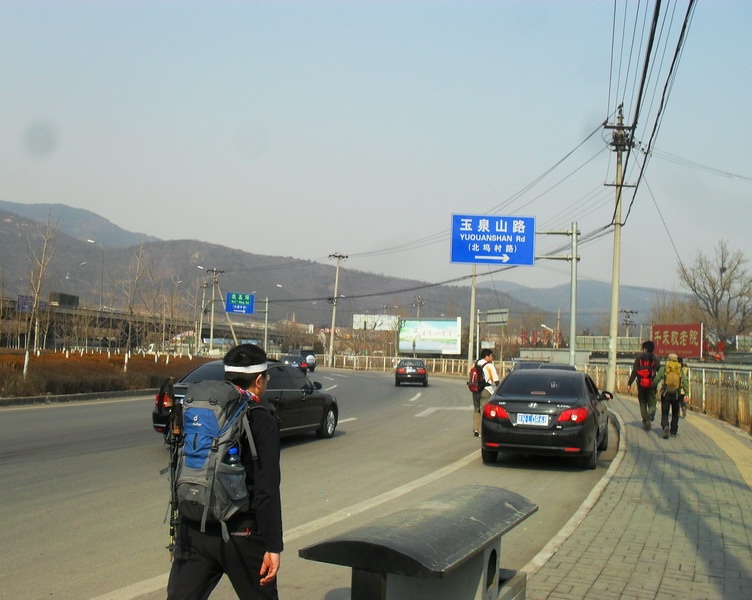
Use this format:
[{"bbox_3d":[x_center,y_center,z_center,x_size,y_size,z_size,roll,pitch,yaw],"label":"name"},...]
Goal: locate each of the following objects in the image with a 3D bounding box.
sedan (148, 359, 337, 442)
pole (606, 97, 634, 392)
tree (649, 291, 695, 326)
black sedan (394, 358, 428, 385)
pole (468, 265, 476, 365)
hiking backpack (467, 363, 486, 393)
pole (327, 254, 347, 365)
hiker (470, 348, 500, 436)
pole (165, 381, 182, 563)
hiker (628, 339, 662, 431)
[{"bbox_3d":[-2.150,1.920,15.000,1.790,1.460,4.750,1,-4,17],"label":"sedan"},{"bbox_3d":[9.046,-1.929,30.300,1.150,10.700,0.700,2,-4,10],"label":"pole"},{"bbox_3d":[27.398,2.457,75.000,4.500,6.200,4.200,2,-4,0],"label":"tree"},{"bbox_3d":[1.970,3.920,44.000,1.690,1.420,4.400,2,-4,3],"label":"black sedan"},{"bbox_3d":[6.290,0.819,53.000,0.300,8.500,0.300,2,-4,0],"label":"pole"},{"bbox_3d":[2.000,1.543,16.100,0.340,0.580,0.270,-2,-5,45],"label":"hiking backpack"},{"bbox_3d":[-3.614,0.869,74.000,1.600,10.300,0.400,4,-4,0],"label":"pole"},{"bbox_3d":[2.213,1.870,16.350,0.500,1.740,0.520,5,-5,-42],"label":"hiker"},{"bbox_3d":[-0.851,0.712,3.400,0.080,0.760,0.070,-2,-5,25],"label":"pole"},{"bbox_3d":[5.390,1.723,16.300,0.660,1.770,0.500,1,-4,14],"label":"hiker"}]

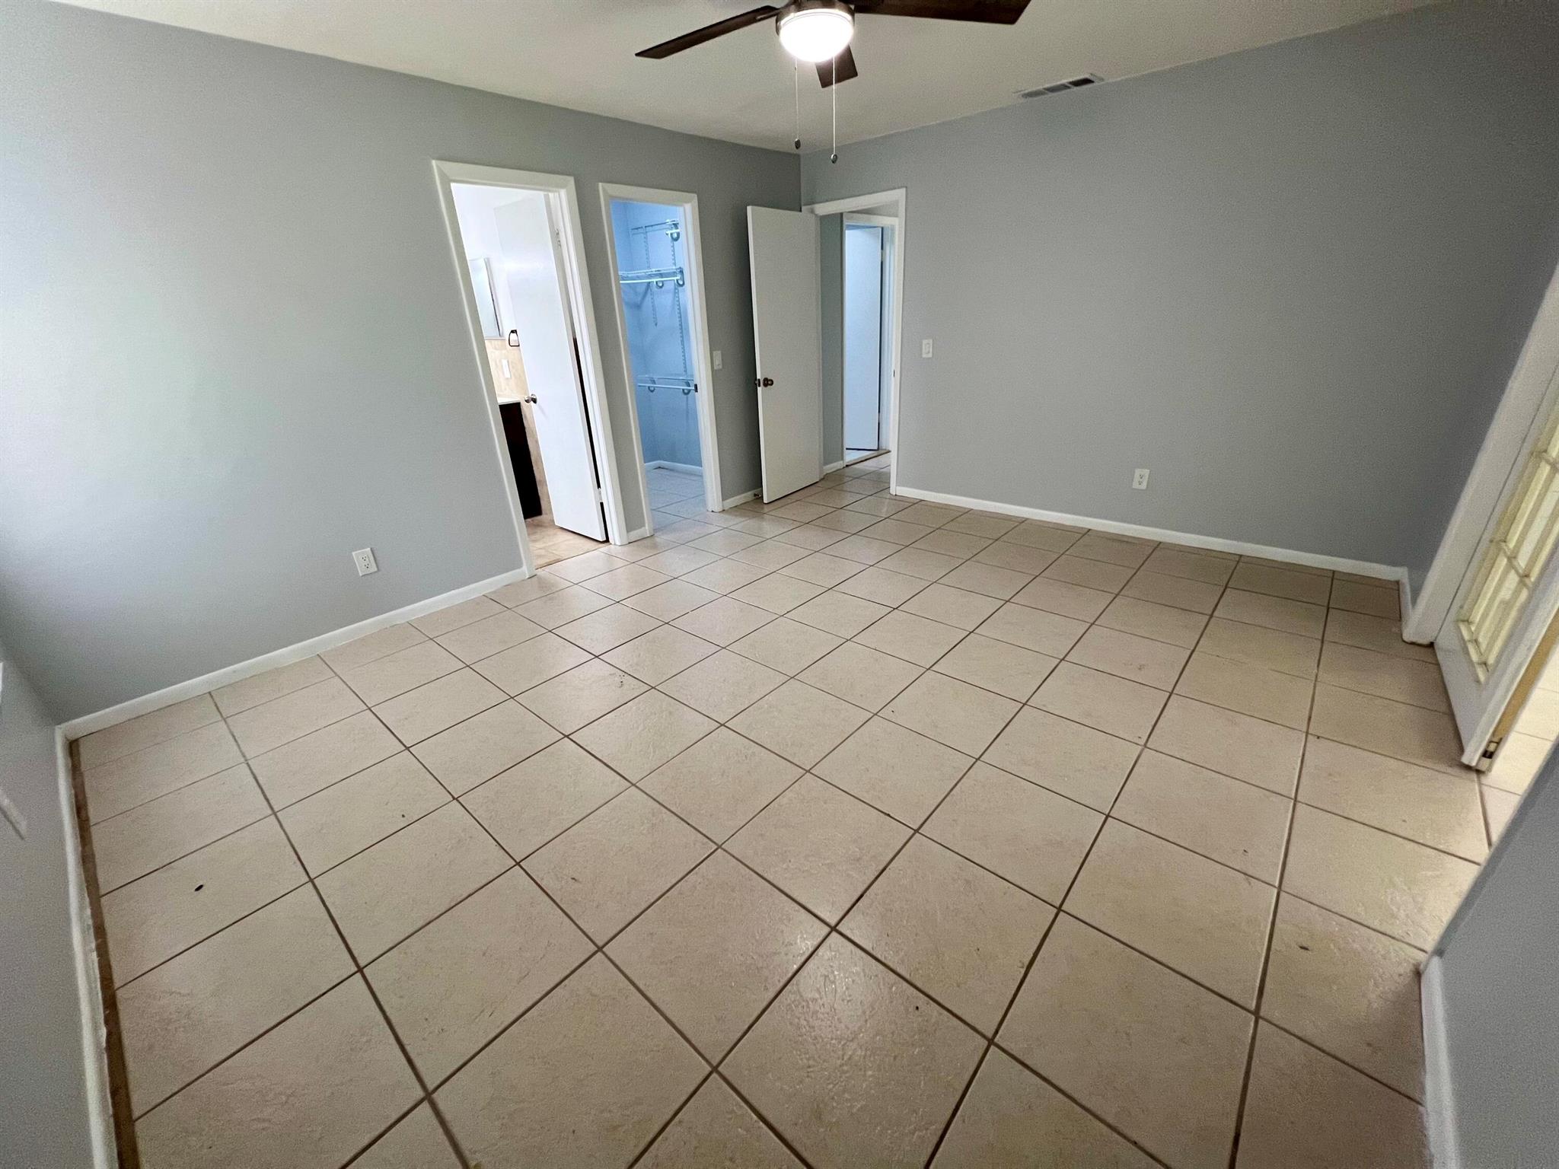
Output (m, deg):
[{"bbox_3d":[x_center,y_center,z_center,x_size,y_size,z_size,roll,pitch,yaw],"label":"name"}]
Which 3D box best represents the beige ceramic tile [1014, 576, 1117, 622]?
[{"bbox_3d":[1.493,0.079,3.084,0.406,0.010,0.406,18,31,38],"label":"beige ceramic tile"}]

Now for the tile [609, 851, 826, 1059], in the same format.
[{"bbox_3d":[-0.155,0.906,1.490,0.407,0.012,0.402,18,31,38],"label":"tile"}]

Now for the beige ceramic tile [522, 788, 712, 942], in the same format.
[{"bbox_3d":[-0.467,0.799,1.717,0.398,0.010,0.398,17,31,38],"label":"beige ceramic tile"}]

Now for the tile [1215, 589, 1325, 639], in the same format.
[{"bbox_3d":[2.405,0.138,2.869,0.400,0.010,0.400,17,31,38],"label":"tile"}]

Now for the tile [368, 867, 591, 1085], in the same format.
[{"bbox_3d":[-0.743,0.943,1.466,0.407,0.012,0.400,18,31,38],"label":"tile"}]

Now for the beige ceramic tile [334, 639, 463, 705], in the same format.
[{"bbox_3d":[-1.739,0.404,2.709,0.400,0.010,0.400,17,31,38],"label":"beige ceramic tile"}]

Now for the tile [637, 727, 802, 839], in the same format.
[{"bbox_3d":[-0.195,0.663,1.983,0.395,0.012,0.395,19,33,37],"label":"tile"}]

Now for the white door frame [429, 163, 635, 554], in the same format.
[{"bbox_3d":[-1.374,-1.120,3.384,0.120,2.100,0.716,21,34,40],"label":"white door frame"}]

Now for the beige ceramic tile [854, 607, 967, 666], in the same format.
[{"bbox_3d":[0.625,0.251,2.782,0.406,0.010,0.406,18,31,38],"label":"beige ceramic tile"}]

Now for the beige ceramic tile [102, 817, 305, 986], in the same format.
[{"bbox_3d":[-1.611,0.859,1.650,0.400,0.010,0.390,17,31,38],"label":"beige ceramic tile"}]

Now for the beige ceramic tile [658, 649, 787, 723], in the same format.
[{"bbox_3d":[-0.237,0.422,2.485,0.406,0.010,0.406,18,31,38],"label":"beige ceramic tile"}]

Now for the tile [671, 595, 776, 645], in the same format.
[{"bbox_3d":[-0.284,0.194,3.081,0.415,0.012,0.415,18,31,38],"label":"tile"}]

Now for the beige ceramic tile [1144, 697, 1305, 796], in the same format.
[{"bbox_3d":[1.540,0.543,2.020,0.406,0.010,0.406,18,31,38],"label":"beige ceramic tile"}]

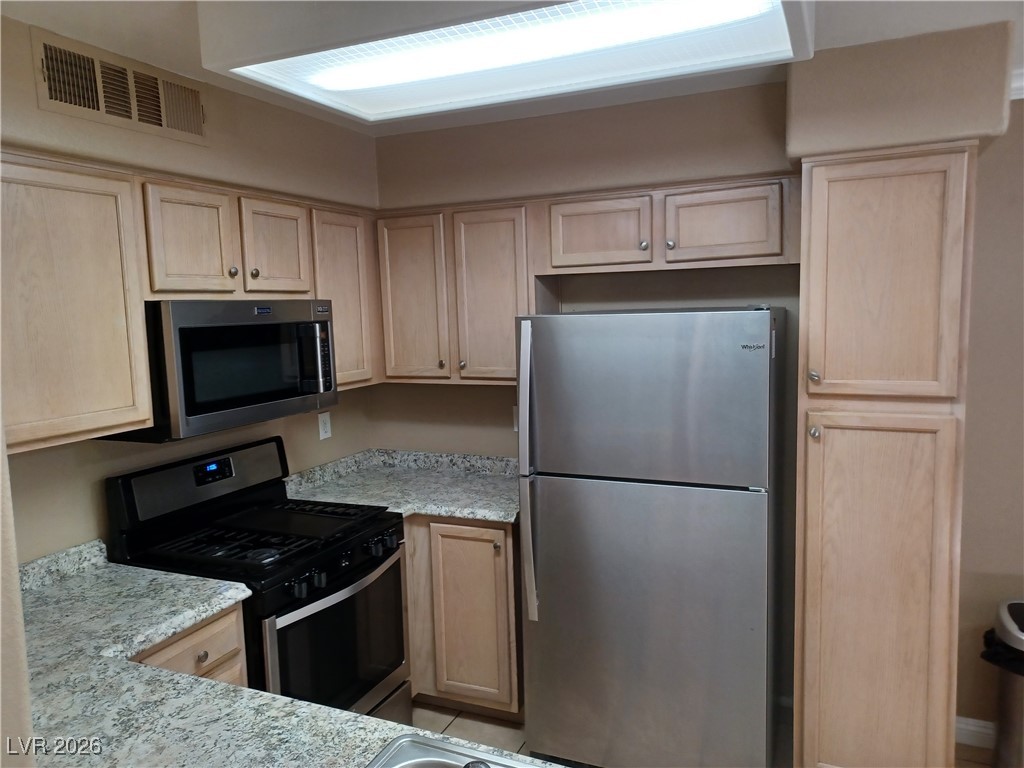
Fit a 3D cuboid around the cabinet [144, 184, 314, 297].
[{"bbox_3d":[-1.086,-0.477,2.622,0.316,0.369,0.772,1,7,24],"label":"cabinet"}]

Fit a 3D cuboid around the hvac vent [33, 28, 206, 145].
[{"bbox_3d":[-1.124,-0.860,2.190,0.027,0.210,0.576,1,7,24],"label":"hvac vent"}]

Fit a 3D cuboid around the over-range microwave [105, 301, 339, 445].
[{"bbox_3d":[-1.035,-0.082,2.641,0.408,0.423,0.759,1,7,24],"label":"over-range microwave"}]

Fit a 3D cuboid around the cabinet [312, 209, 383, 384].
[{"bbox_3d":[-0.825,-0.357,3.210,0.316,0.751,0.479,1,7,24],"label":"cabinet"}]

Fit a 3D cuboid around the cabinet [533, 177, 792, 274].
[{"bbox_3d":[0.603,-0.601,2.953,0.987,0.302,0.316,1,7,24],"label":"cabinet"}]

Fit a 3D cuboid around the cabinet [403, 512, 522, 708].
[{"bbox_3d":[-0.083,0.920,3.283,0.475,0.835,0.610,1,7,24],"label":"cabinet"}]

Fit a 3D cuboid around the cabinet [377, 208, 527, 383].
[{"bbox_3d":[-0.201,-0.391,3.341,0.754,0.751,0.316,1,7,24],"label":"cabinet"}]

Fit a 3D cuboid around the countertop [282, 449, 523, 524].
[{"bbox_3d":[-0.391,0.451,3.272,1.085,0.128,0.785,1,7,24],"label":"countertop"}]

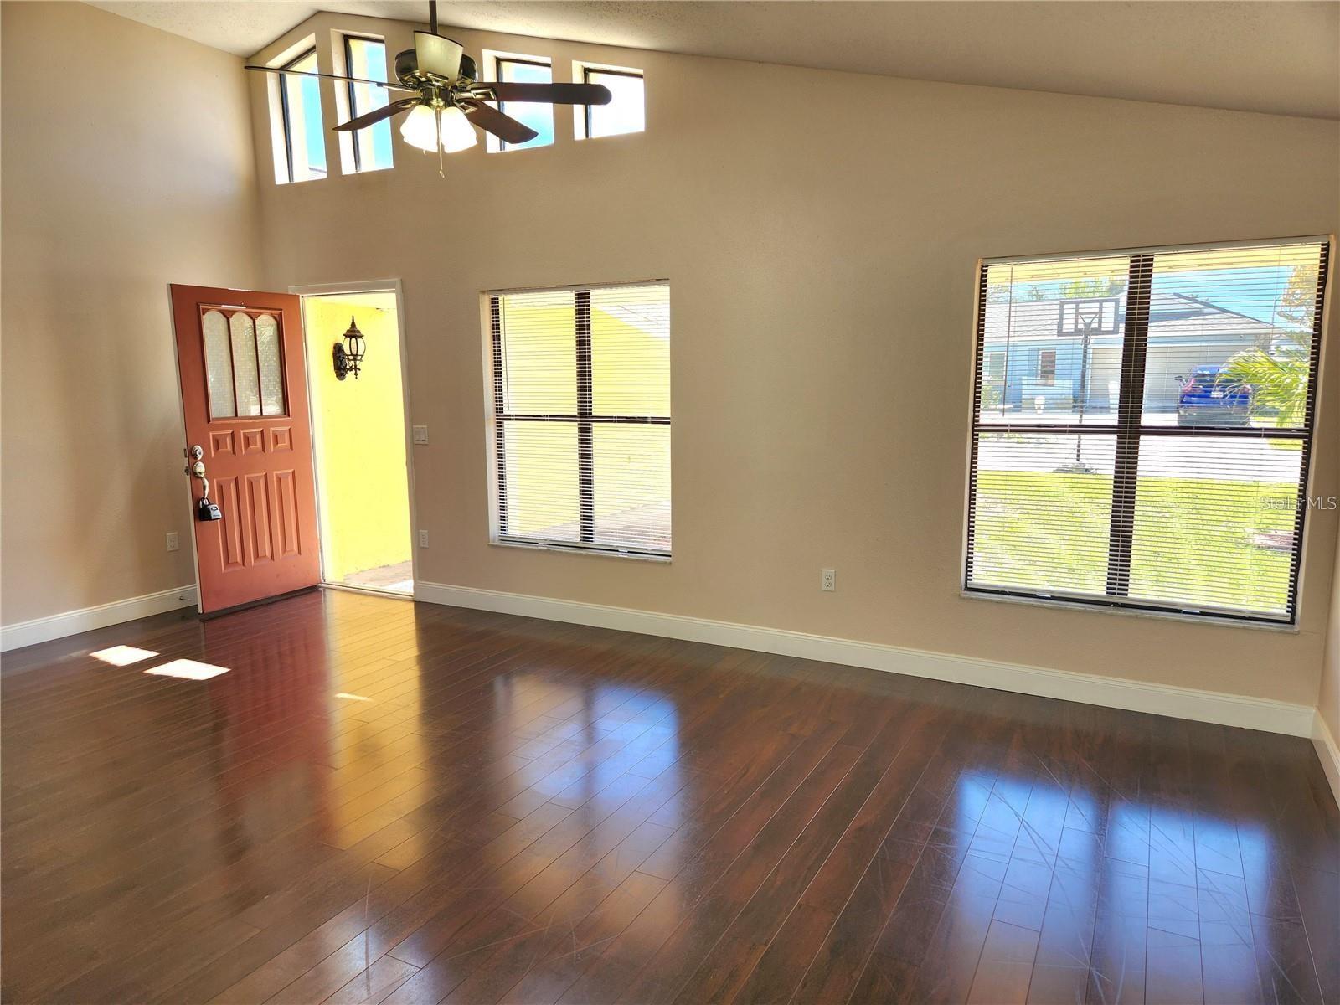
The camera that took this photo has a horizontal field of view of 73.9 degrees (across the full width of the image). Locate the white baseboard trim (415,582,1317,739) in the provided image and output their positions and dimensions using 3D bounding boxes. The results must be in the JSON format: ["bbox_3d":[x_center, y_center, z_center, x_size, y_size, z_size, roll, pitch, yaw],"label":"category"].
[{"bbox_3d":[0.453,0.750,4.830,4.966,0.134,0.018,4,9,29],"label":"white baseboard trim"}]

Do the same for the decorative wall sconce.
[{"bbox_3d":[-2.471,-1.198,6.893,0.235,0.490,0.180,4,9,29],"label":"decorative wall sconce"}]

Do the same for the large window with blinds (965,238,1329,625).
[{"bbox_3d":[1.994,-0.299,3.873,1.299,1.542,0.110,4,9,29],"label":"large window with blinds"}]

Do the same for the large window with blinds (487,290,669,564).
[{"bbox_3d":[-0.547,-0.484,5.277,1.310,1.551,0.110,4,9,29],"label":"large window with blinds"}]

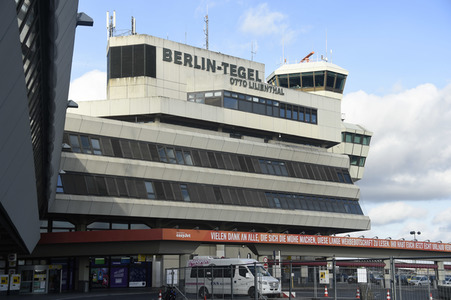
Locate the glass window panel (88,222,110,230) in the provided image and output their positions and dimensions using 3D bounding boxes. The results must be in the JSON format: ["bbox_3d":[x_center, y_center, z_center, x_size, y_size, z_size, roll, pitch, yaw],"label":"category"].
[{"bbox_3d":[-12.946,7.860,79.744,2.600,0.880,0.100,8,-12,-43],"label":"glass window panel"}]

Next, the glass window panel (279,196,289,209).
[{"bbox_3d":[7.035,6.473,94.291,1.160,1.563,0.100,8,-35,-42],"label":"glass window panel"}]

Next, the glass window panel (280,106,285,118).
[{"bbox_3d":[7.214,-4.745,98.221,0.800,1.456,0.100,8,-12,-41],"label":"glass window panel"}]

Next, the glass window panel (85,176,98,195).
[{"bbox_3d":[-13.118,3.501,76.270,1.110,1.917,0.100,8,-35,-42],"label":"glass window panel"}]

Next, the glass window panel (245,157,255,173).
[{"bbox_3d":[2.789,1.685,90.203,1.100,2.200,0.100,8,-31,-43],"label":"glass window panel"}]

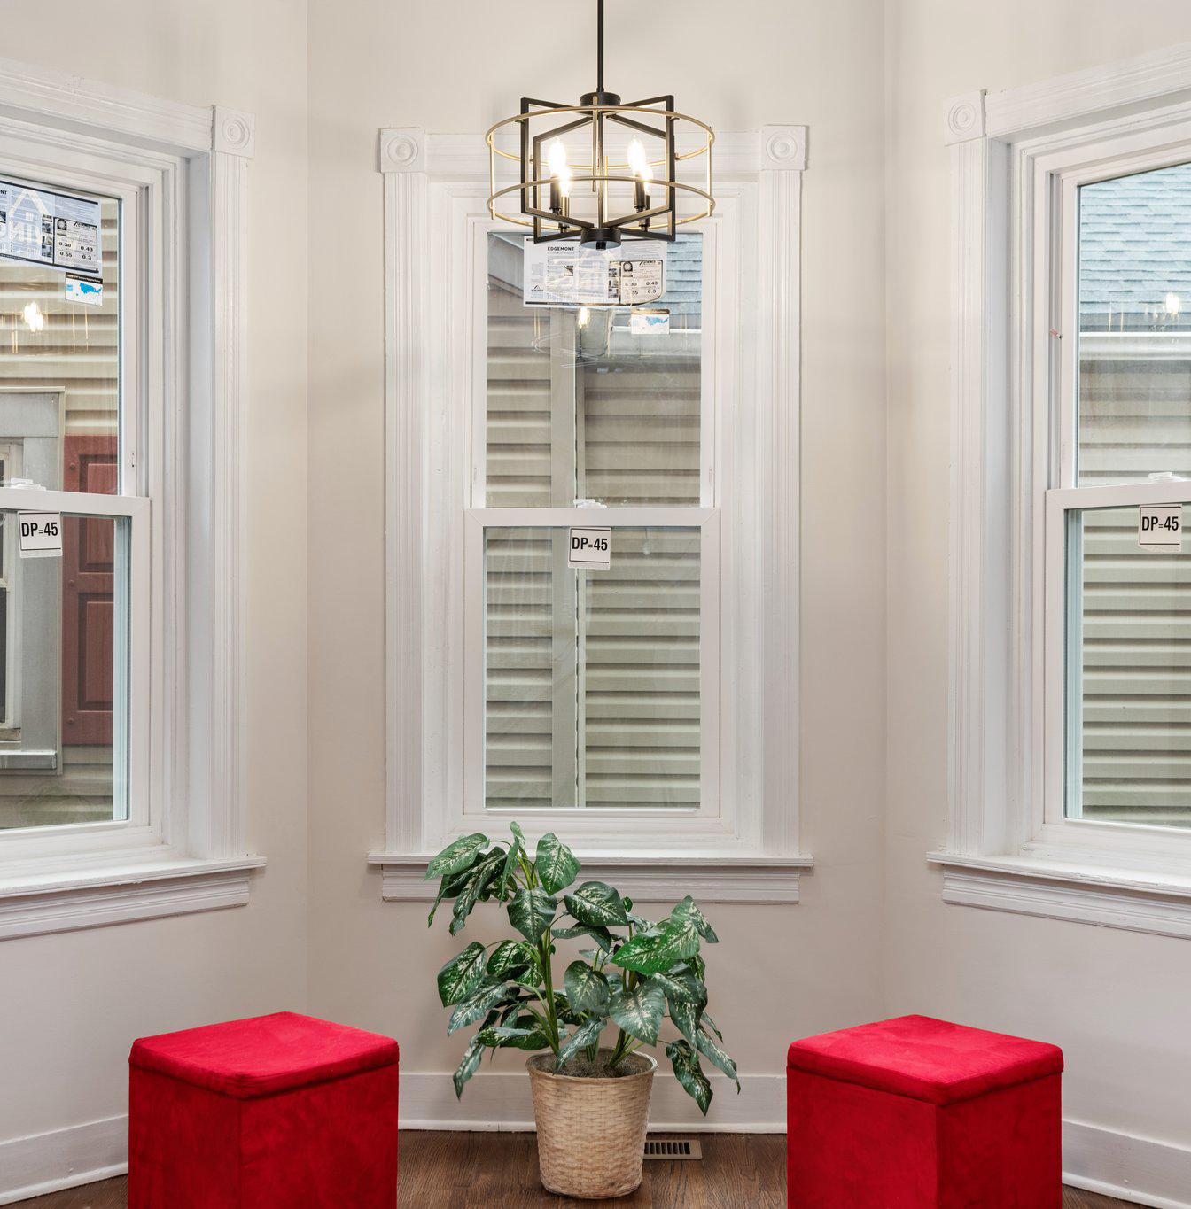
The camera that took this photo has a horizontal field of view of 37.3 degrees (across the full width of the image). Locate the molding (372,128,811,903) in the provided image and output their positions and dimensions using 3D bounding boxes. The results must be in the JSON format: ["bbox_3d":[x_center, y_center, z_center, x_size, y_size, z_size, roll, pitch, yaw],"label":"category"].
[{"bbox_3d":[-0.010,-0.208,4.130,1.010,1.810,0.140,0,0,1],"label":"molding"}]

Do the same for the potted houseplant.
[{"bbox_3d":[-0.030,0.838,3.690,0.650,0.755,0.570,0,0,0],"label":"potted houseplant"}]

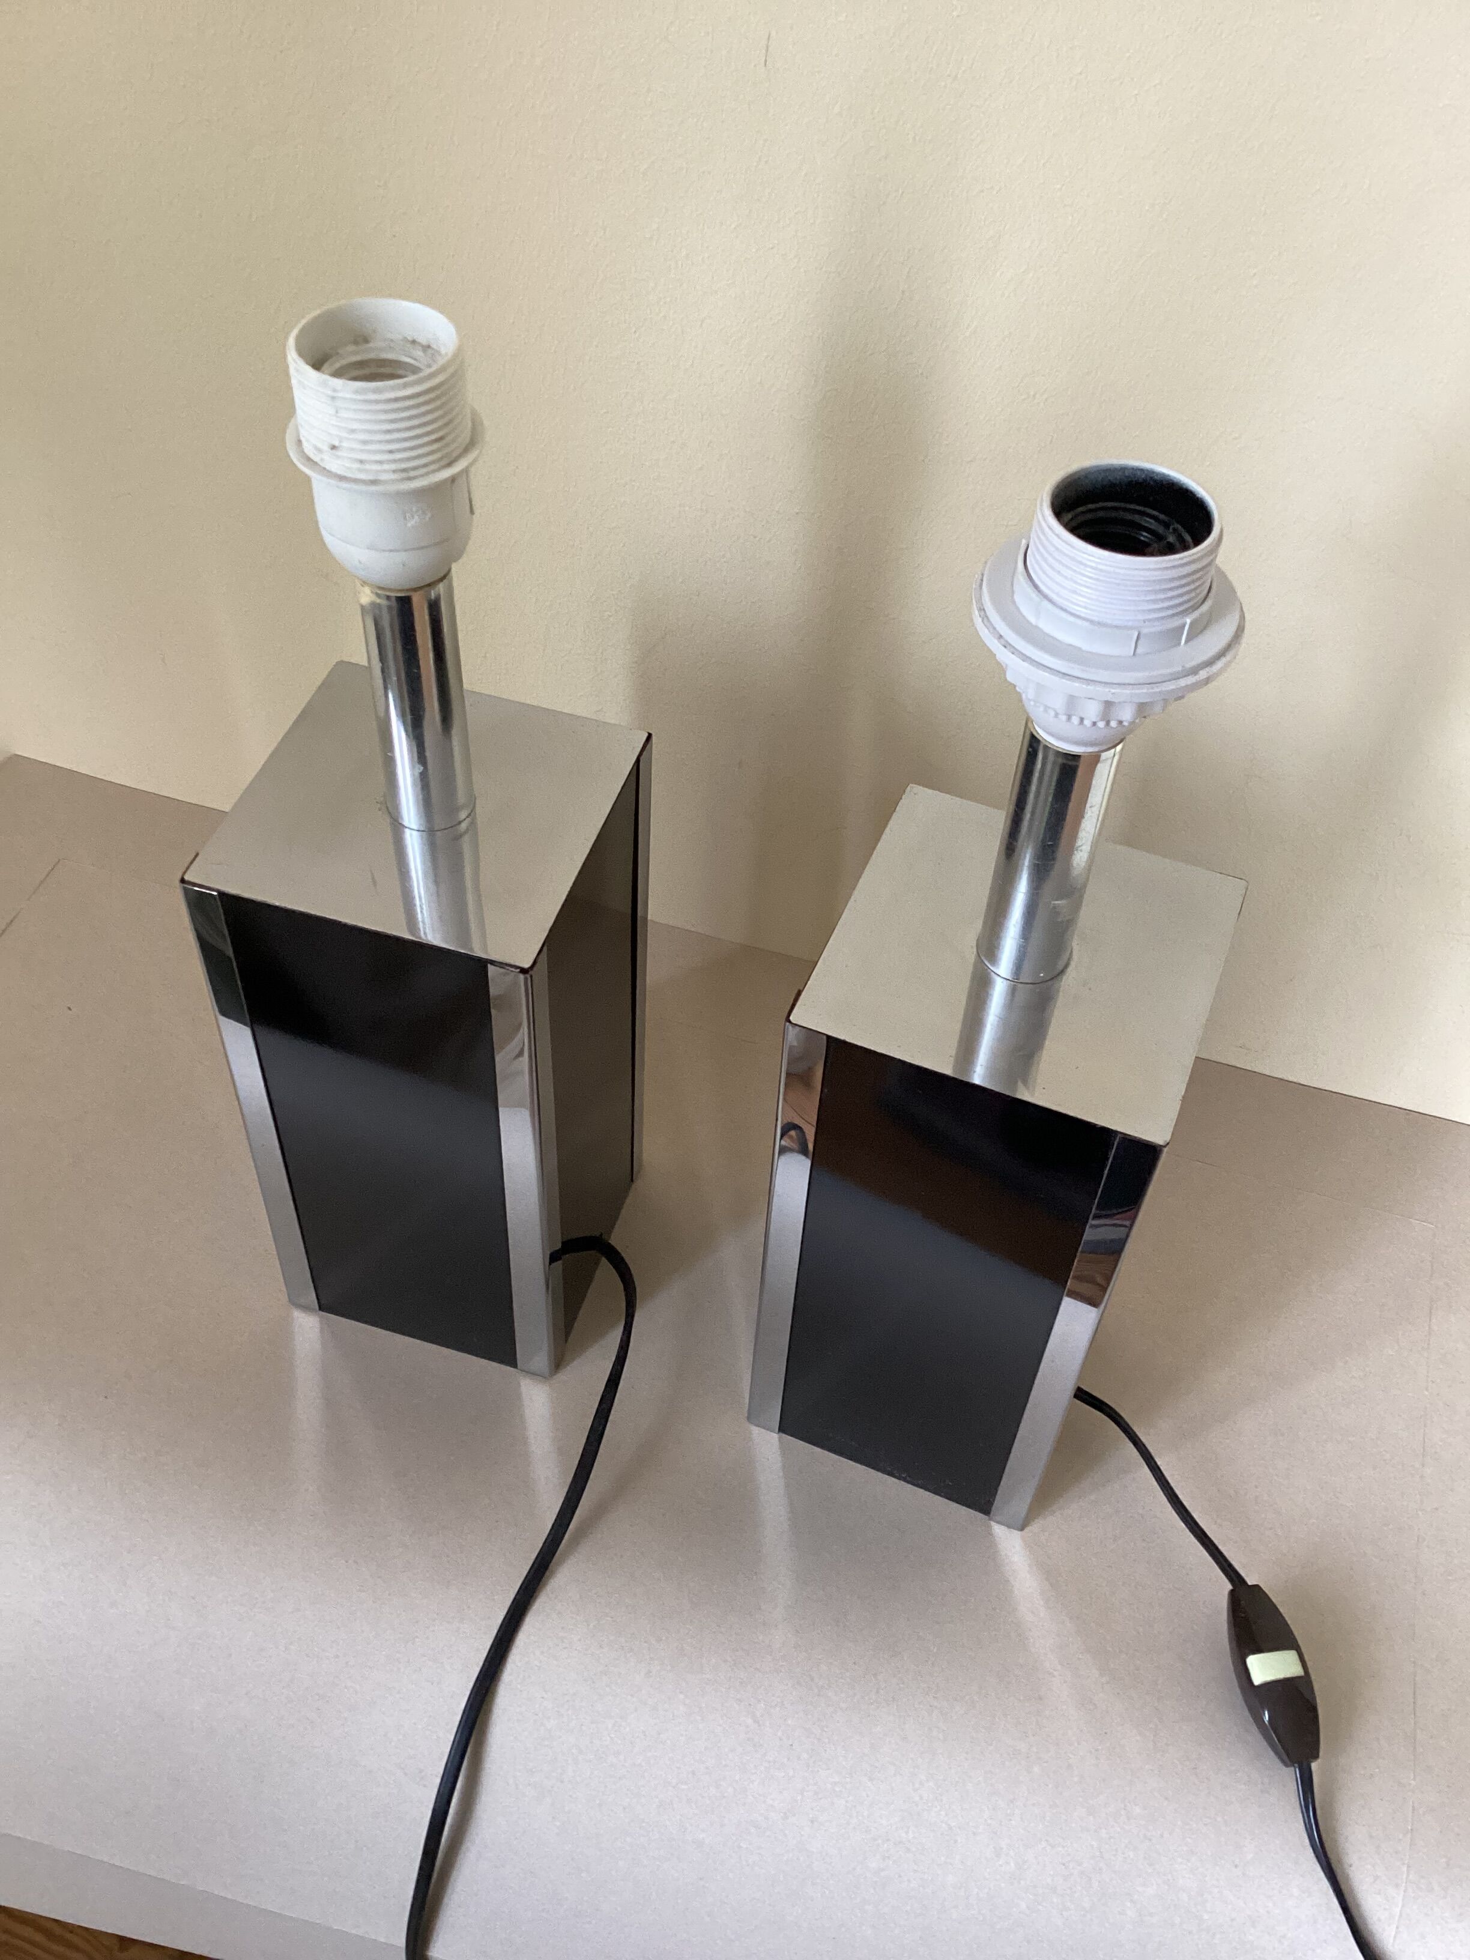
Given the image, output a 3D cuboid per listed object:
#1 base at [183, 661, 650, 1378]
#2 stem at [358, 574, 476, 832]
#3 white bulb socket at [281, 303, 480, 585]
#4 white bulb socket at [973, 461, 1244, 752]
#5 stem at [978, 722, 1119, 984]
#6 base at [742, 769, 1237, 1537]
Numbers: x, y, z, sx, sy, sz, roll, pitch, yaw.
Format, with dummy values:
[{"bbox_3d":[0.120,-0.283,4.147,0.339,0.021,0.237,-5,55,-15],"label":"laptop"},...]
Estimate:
[{"bbox_3d":[-0.093,0.022,0.582,0.101,0.218,0.101,14,49,9],"label":"base"},{"bbox_3d":[-0.085,-0.077,0.471,0.025,0.081,0.025,2,48,-2],"label":"stem"},{"bbox_3d":[-0.082,-0.124,0.418,0.046,0.060,0.046,2,48,-2],"label":"white bulb socket"},{"bbox_3d":[0.083,-0.081,0.395,0.061,0.058,0.061,18,50,12],"label":"white bulb socket"},{"bbox_3d":[0.080,-0.035,0.445,0.025,0.079,0.025,18,50,12],"label":"stem"},{"bbox_3d":[0.074,0.064,0.556,0.101,0.218,0.101,18,50,12],"label":"base"}]

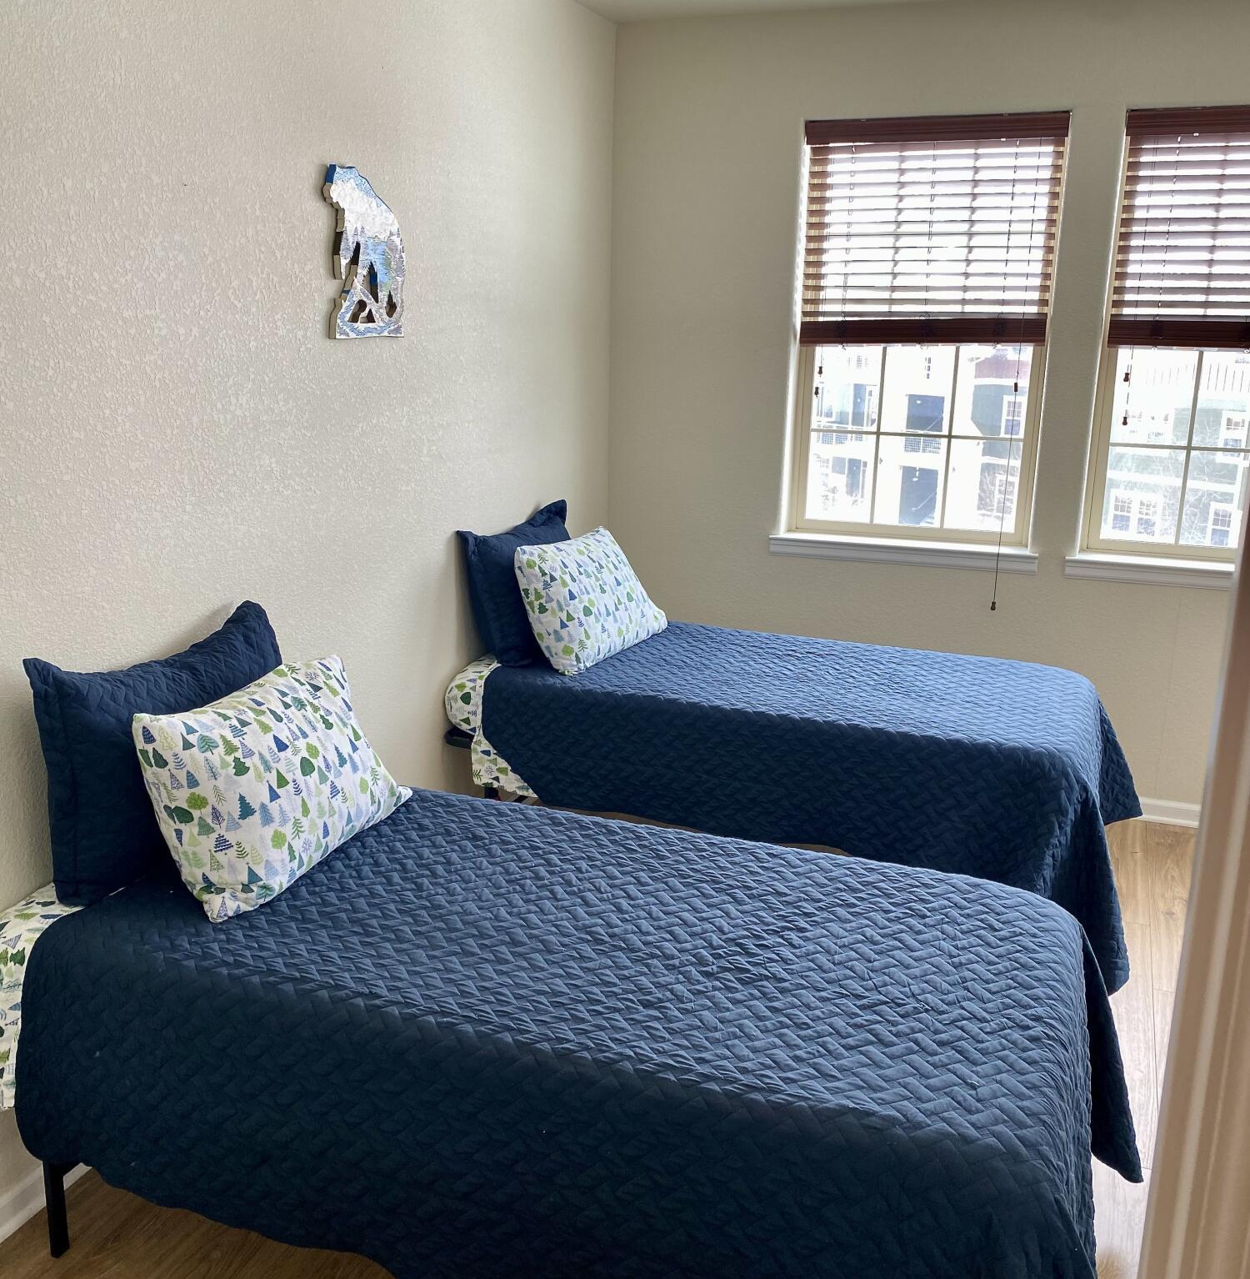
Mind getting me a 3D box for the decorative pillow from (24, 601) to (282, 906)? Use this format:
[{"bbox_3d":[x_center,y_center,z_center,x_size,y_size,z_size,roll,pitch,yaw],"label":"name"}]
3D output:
[{"bbox_3d":[-0.937,0.201,2.627,0.150,0.460,0.670,-1,13,25],"label":"decorative pillow"}]

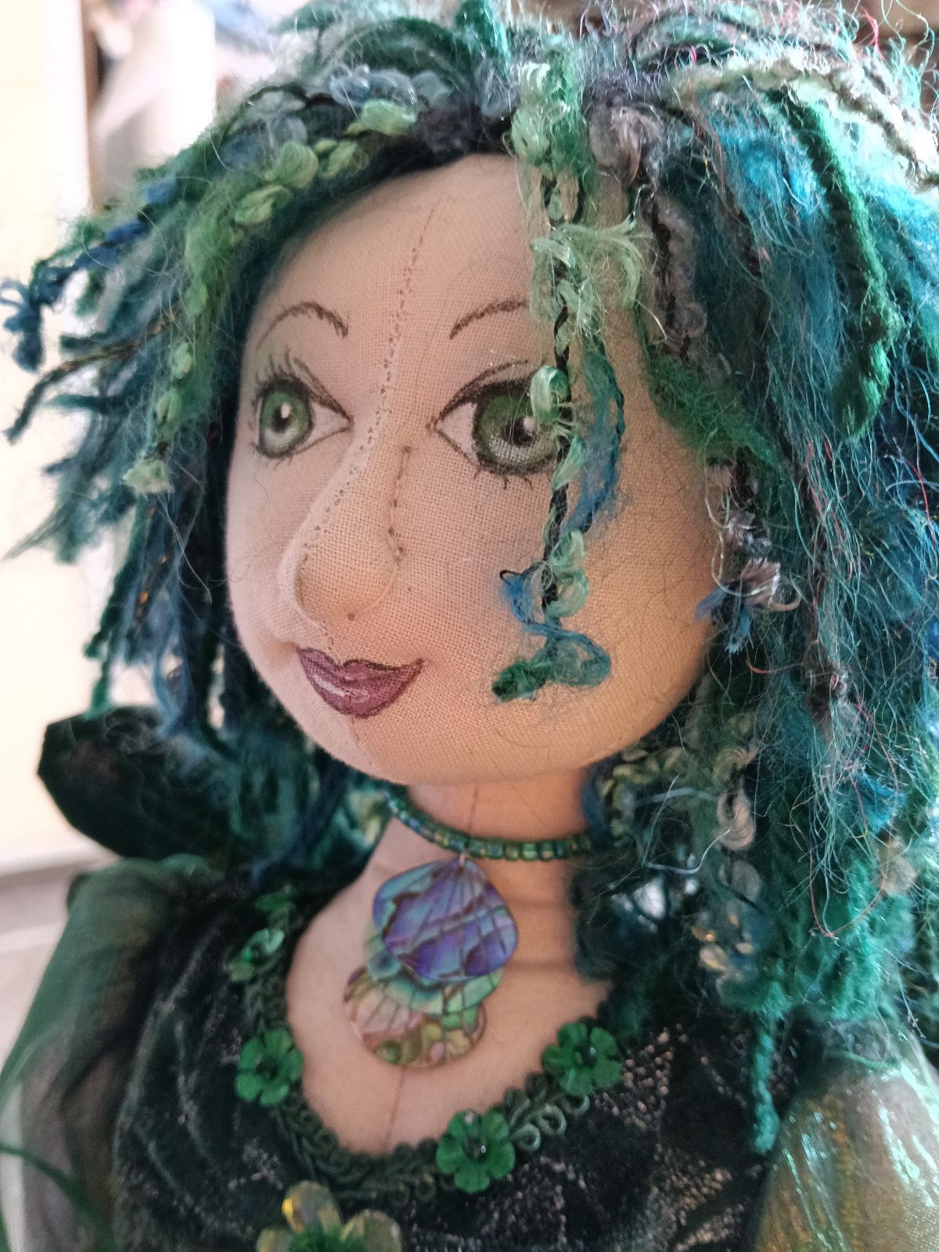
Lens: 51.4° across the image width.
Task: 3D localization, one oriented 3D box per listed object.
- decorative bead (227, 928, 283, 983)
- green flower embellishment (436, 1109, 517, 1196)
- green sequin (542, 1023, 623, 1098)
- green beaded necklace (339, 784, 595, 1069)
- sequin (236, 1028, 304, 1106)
[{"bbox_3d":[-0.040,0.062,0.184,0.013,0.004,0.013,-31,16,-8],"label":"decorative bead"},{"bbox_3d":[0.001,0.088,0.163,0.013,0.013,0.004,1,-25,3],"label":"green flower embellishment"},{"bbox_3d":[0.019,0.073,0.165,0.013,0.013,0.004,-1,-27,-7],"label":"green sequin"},{"bbox_3d":[0.003,0.053,0.181,0.042,0.045,0.050,4,11,22],"label":"green beaded necklace"},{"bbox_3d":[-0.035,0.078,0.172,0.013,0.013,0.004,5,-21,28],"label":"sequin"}]

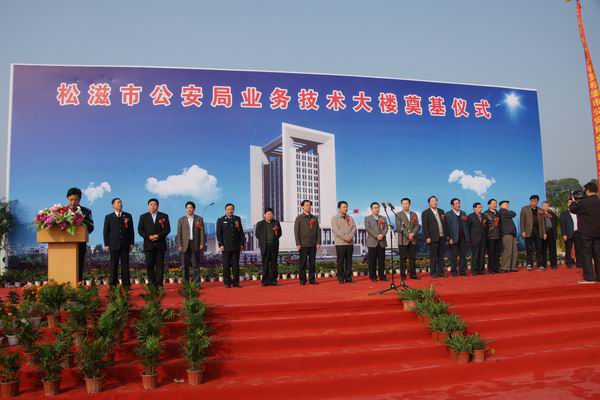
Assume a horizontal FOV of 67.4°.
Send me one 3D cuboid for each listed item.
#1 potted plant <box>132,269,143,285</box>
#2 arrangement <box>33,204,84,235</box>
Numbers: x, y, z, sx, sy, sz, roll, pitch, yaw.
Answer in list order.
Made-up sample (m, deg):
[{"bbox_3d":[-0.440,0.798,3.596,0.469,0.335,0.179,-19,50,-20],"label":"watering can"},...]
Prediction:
[{"bbox_3d":[-3.503,1.649,9.700,0.220,0.340,0.220,-1,-4,-12],"label":"potted plant"},{"bbox_3d":[-3.569,0.288,6.650,0.710,0.430,0.420,0,-4,-15],"label":"arrangement"}]

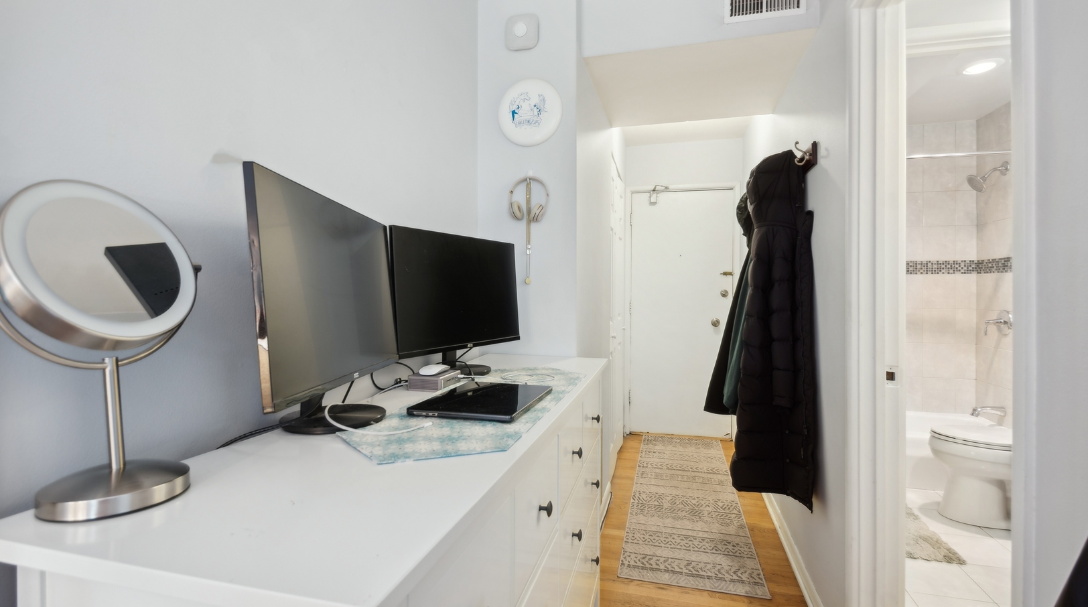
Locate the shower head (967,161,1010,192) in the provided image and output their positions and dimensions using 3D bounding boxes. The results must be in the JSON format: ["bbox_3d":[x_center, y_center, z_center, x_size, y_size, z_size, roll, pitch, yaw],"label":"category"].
[{"bbox_3d":[3.024,-0.887,3.095,0.210,0.190,0.100,0,1,15],"label":"shower head"}]

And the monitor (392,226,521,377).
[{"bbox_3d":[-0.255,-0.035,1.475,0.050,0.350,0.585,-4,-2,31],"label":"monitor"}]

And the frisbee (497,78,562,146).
[{"bbox_3d":[-0.060,-0.792,1.875,0.275,0.275,0.030,0,1,15],"label":"frisbee"}]

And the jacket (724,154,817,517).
[{"bbox_3d":[0.938,0.083,1.895,0.280,1.380,0.390,0,1,15],"label":"jacket"}]

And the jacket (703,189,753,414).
[{"bbox_3d":[0.996,-0.033,2.268,0.370,1.130,0.370,0,1,15],"label":"jacket"}]

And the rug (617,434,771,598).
[{"bbox_3d":[0.890,1.165,2.885,0.620,0.010,2.120,0,1,15],"label":"rug"}]

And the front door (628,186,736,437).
[{"bbox_3d":[1.195,0.089,3.950,0.845,2.130,0.070,0,1,15],"label":"front door"}]

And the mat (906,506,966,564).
[{"bbox_3d":[1.731,1.145,2.461,0.540,0.025,0.800,0,1,15],"label":"mat"}]

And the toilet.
[{"bbox_3d":[2.607,0.774,2.519,0.720,0.760,0.420,0,1,15],"label":"toilet"}]

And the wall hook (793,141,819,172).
[{"bbox_3d":[1.018,-0.576,1.780,0.065,0.110,0.120,0,1,15],"label":"wall hook"}]

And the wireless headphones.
[{"bbox_3d":[-0.061,-0.426,1.845,0.168,0.188,0.075,0,1,15],"label":"wireless headphones"}]

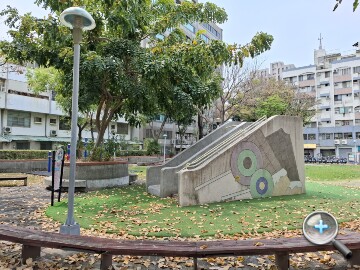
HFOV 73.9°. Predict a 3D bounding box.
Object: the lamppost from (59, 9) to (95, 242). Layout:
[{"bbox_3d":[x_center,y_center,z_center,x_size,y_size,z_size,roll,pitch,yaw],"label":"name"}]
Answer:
[{"bbox_3d":[-1.916,-0.307,4.356,0.620,4.220,0.620,0,-4,0],"label":"lamppost"}]

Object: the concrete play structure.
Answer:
[{"bbox_3d":[1.844,0.738,9.020,5.530,2.810,2.450,2,-5,-29],"label":"concrete play structure"}]

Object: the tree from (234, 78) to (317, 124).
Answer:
[{"bbox_3d":[9.582,-1.171,24.147,8.200,8.800,7.800,0,-4,0],"label":"tree"}]

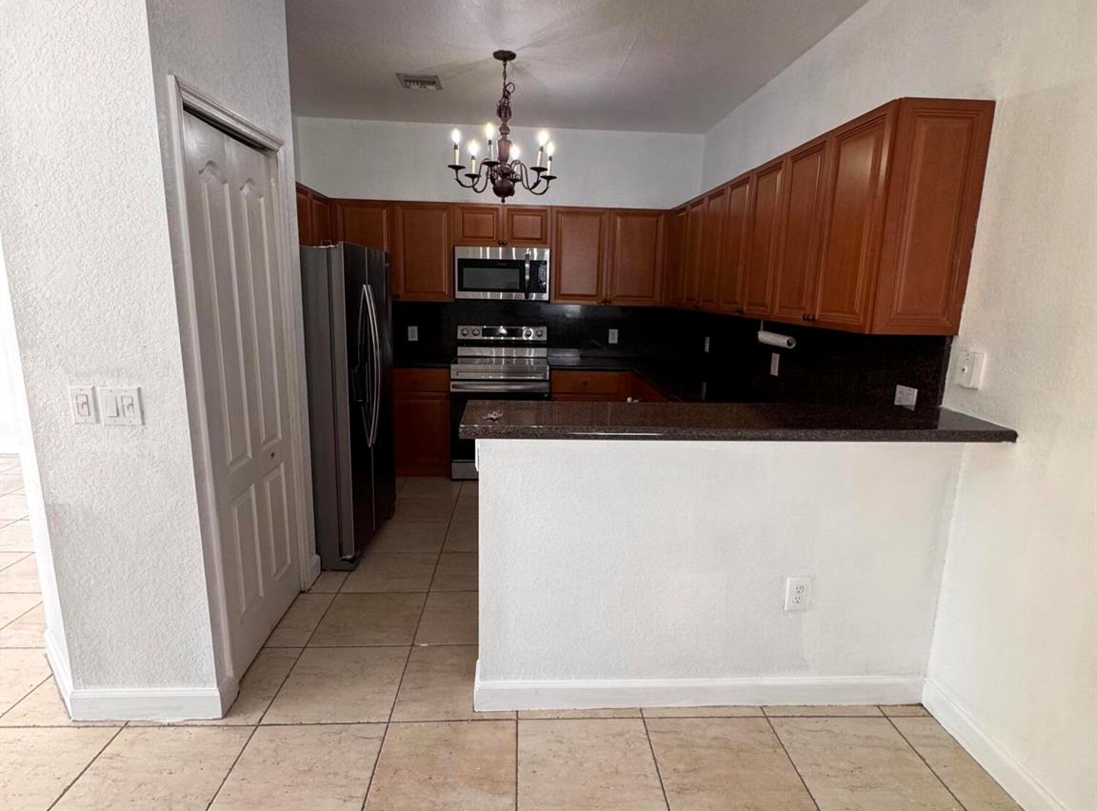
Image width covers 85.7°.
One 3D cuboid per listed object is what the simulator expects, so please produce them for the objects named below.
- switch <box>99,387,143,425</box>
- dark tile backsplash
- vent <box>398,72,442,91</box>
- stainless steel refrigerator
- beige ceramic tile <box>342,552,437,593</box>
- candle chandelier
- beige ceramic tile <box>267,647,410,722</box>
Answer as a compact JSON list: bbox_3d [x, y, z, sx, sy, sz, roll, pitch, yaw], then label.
[{"bbox_3d":[-1.357,0.004,1.880,0.124,0.124,0.011,1,12,-3],"label":"switch"},{"bbox_3d":[-0.087,-0.348,3.626,2.893,0.470,3.160,1,12,-3],"label":"dark tile backsplash"},{"bbox_3d":[-0.827,-2.090,3.825,0.262,0.020,0.292,1,12,-3],"label":"vent"},{"bbox_3d":[-1.415,-0.047,3.466,0.850,1.730,0.900,1,12,-3],"label":"stainless steel refrigerator"},{"bbox_3d":[-0.845,0.904,3.210,0.453,0.010,0.453,1,12,-3],"label":"beige ceramic tile"},{"bbox_3d":[-0.257,-1.597,3.422,0.630,0.790,0.630,1,12,-3],"label":"candle chandelier"},{"bbox_3d":[-0.802,1.084,2.310,0.451,0.010,0.451,1,12,-3],"label":"beige ceramic tile"}]

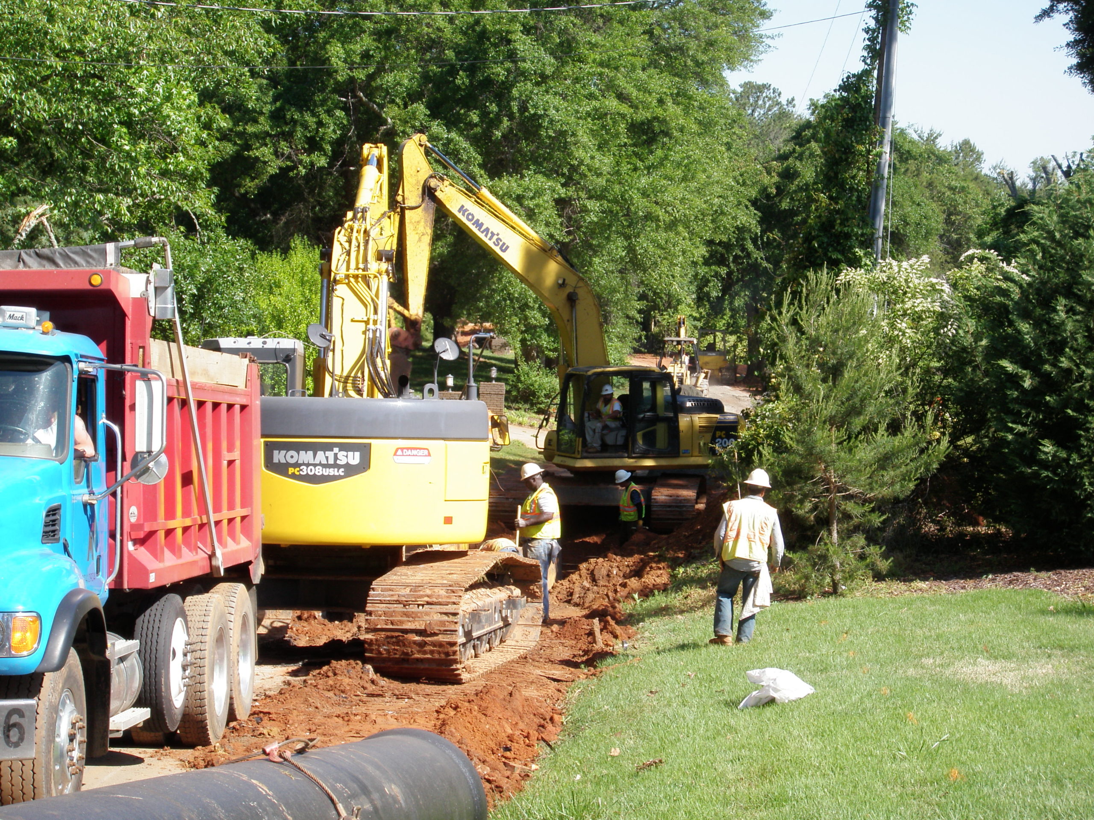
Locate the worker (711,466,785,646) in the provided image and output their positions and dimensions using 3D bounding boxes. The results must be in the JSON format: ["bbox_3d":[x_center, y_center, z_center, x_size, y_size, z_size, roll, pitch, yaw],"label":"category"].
[{"bbox_3d":[2.064,1.511,26.800,0.700,1.820,0.500,0,1,-10],"label":"worker"}]

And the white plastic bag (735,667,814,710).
[{"bbox_3d":[1.941,2.365,22.000,0.620,0.310,0.420,0,1,0],"label":"white plastic bag"}]

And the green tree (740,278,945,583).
[{"bbox_3d":[3.681,0.272,32.300,2.600,3.950,2.500,0,1,0],"label":"green tree"}]

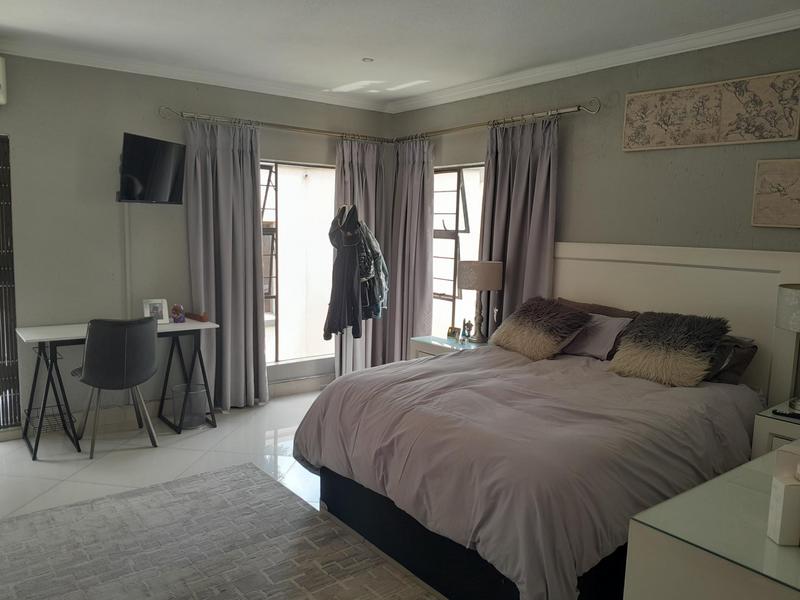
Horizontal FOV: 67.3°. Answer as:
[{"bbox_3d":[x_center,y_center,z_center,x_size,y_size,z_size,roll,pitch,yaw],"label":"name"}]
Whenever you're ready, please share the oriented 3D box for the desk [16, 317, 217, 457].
[{"bbox_3d":[-1.932,0.559,4.208,1.194,0.753,0.520,-4,9,-36],"label":"desk"}]

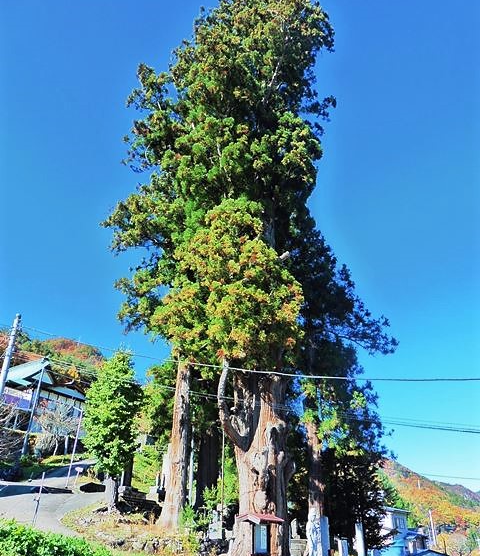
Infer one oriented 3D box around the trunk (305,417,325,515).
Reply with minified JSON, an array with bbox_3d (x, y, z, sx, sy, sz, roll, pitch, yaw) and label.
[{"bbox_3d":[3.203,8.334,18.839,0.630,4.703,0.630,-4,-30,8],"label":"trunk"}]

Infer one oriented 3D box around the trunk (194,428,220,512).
[{"bbox_3d":[-1.570,9.292,21.744,1.013,3.892,1.013,2,-30,-3],"label":"trunk"}]

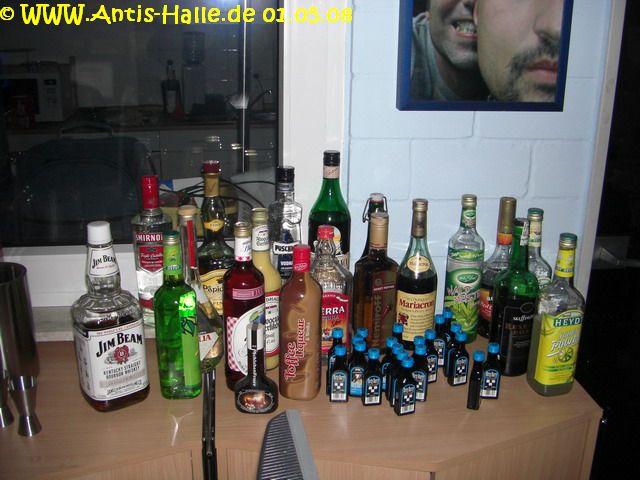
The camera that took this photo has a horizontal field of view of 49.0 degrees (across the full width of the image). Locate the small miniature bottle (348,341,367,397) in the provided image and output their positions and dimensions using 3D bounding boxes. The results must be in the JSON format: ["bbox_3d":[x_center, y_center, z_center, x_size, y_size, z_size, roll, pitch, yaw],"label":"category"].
[{"bbox_3d":[0.068,0.222,1.208,0.030,0.097,0.019,4,18,11],"label":"small miniature bottle"}]

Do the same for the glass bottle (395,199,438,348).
[{"bbox_3d":[0.191,0.066,1.378,0.077,0.294,0.077,1,18,0],"label":"glass bottle"}]

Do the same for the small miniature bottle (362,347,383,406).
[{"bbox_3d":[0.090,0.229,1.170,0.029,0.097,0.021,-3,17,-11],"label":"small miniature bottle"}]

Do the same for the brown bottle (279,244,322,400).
[{"bbox_3d":[-0.034,0.141,1.217,0.073,0.264,0.073,0,17,0],"label":"brown bottle"}]

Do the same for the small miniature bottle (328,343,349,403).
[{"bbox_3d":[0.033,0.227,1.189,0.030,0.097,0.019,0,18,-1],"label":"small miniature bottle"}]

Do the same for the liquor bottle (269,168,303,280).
[{"bbox_3d":[-0.071,0.006,1.461,0.073,0.313,0.067,0,17,-5],"label":"liquor bottle"}]

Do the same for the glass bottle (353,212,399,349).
[{"bbox_3d":[0.110,0.081,1.367,0.073,0.270,0.067,1,18,0],"label":"glass bottle"}]

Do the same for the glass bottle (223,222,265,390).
[{"bbox_3d":[-0.137,0.116,1.244,0.075,0.294,0.075,0,17,0],"label":"glass bottle"}]

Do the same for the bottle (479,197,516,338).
[{"bbox_3d":[0.372,0.056,1.427,0.078,0.288,0.078,4,18,11],"label":"bottle"}]

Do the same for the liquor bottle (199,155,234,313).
[{"bbox_3d":[-0.214,0.004,1.428,0.084,0.332,0.084,-7,18,-24],"label":"liquor bottle"}]

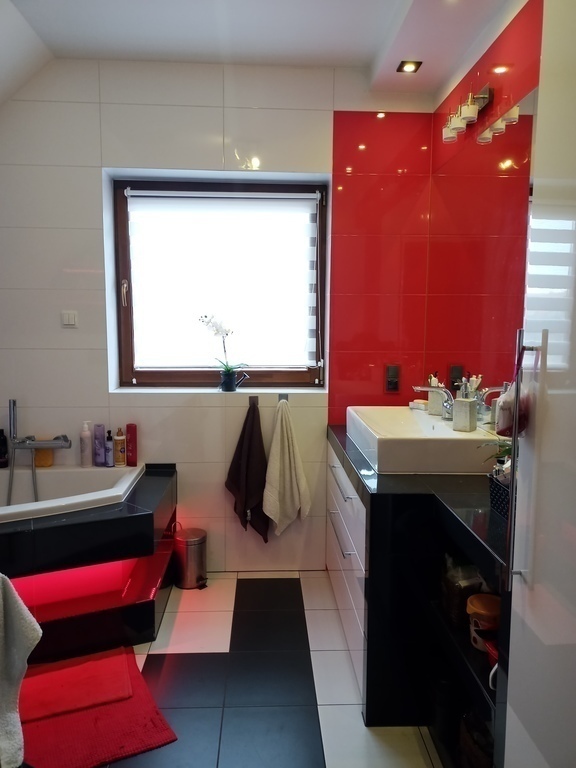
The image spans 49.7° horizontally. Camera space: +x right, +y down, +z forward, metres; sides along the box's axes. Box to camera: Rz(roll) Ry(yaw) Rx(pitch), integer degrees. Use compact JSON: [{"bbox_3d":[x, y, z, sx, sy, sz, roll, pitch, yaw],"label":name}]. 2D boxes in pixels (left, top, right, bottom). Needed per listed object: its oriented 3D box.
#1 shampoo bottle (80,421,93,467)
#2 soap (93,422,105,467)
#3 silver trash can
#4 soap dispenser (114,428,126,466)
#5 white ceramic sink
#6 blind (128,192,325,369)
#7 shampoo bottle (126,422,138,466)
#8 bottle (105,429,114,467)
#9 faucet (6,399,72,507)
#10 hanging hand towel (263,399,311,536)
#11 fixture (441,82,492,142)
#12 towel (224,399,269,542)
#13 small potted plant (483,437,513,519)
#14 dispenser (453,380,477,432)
[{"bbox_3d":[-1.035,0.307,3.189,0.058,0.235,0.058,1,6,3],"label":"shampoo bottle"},{"bbox_3d":[-0.969,0.313,3.201,0.055,0.222,0.040,0,6,-3],"label":"soap"},{"bbox_3d":[-0.485,0.894,3.172,0.200,0.255,0.168,6,8,42],"label":"silver trash can"},{"bbox_3d":[-0.854,0.328,3.171,0.057,0.200,0.051,0,7,-3],"label":"soap dispenser"},{"bbox_3d":[0.522,0.218,2.594,0.433,0.135,0.701,0,7,-3],"label":"white ceramic sink"},{"bbox_3d":[-0.343,-0.546,3.359,1.030,0.950,0.050,0,6,-3],"label":"blind"},{"bbox_3d":[-0.805,0.313,3.208,0.055,0.222,0.040,1,6,3],"label":"shampoo bottle"},{"bbox_3d":[-0.916,0.330,3.200,0.042,0.188,0.042,0,6,-3],"label":"bottle"},{"bbox_3d":[-1.248,0.346,3.105,0.310,0.532,0.158,0,7,-3],"label":"faucet"},{"bbox_3d":[-0.003,0.436,3.215,0.248,0.719,0.099,0,7,-3],"label":"hanging hand towel"},{"bbox_3d":[0.702,-1.070,2.453,0.112,0.155,0.328,0,6,-3],"label":"fixture"},{"bbox_3d":[-0.208,0.457,3.208,0.234,0.739,0.099,0,7,-3],"label":"towel"},{"bbox_3d":[0.654,0.275,1.809,0.148,0.222,0.148,0,7,-3],"label":"small potted plant"},{"bbox_3d":[0.686,0.086,2.407,0.072,0.190,0.066,5,8,37],"label":"dispenser"}]

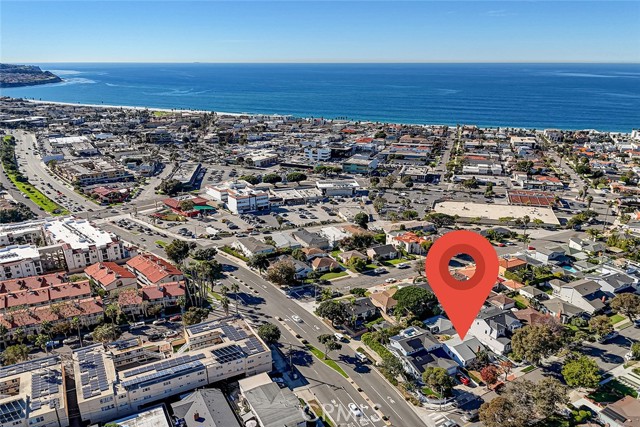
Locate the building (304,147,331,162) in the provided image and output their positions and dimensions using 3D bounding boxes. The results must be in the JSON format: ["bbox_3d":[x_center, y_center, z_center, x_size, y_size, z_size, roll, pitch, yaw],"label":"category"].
[{"bbox_3d":[-1.726,-57.993,441.289,24.300,12.300,17.000,0,18,0],"label":"building"}]

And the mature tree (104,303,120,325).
[{"bbox_3d":[-67.500,33.600,151.200,4.800,9.000,4.800,0,18,0],"label":"mature tree"}]

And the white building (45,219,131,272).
[{"bbox_3d":[-120.960,13.620,235.950,24.500,10.700,47.500,-14,23,-37],"label":"white building"}]

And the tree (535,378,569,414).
[{"bbox_3d":[57.300,45.600,114.700,7.800,8.600,7.800,0,18,0],"label":"tree"}]

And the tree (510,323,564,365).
[{"bbox_3d":[66.440,39.870,140.670,14.300,11.800,13.800,0,18,0],"label":"tree"}]

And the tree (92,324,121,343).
[{"bbox_3d":[-72.017,40.261,154.996,8.600,6.000,8.000,0,18,0],"label":"tree"}]

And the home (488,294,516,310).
[{"bbox_3d":[70.130,32.810,177.900,6.500,3.800,8.000,-9,20,-25],"label":"home"}]

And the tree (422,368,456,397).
[{"bbox_3d":[32.690,46.490,127.080,8.800,7.800,8.800,0,18,0],"label":"tree"}]

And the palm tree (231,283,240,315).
[{"bbox_3d":[-30.620,31.180,168.500,3.300,12.800,3.300,-9,21,-26],"label":"palm tree"}]

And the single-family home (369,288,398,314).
[{"bbox_3d":[25.380,32.300,174.320,11.300,5.000,11.500,-9,20,-25],"label":"single-family home"}]

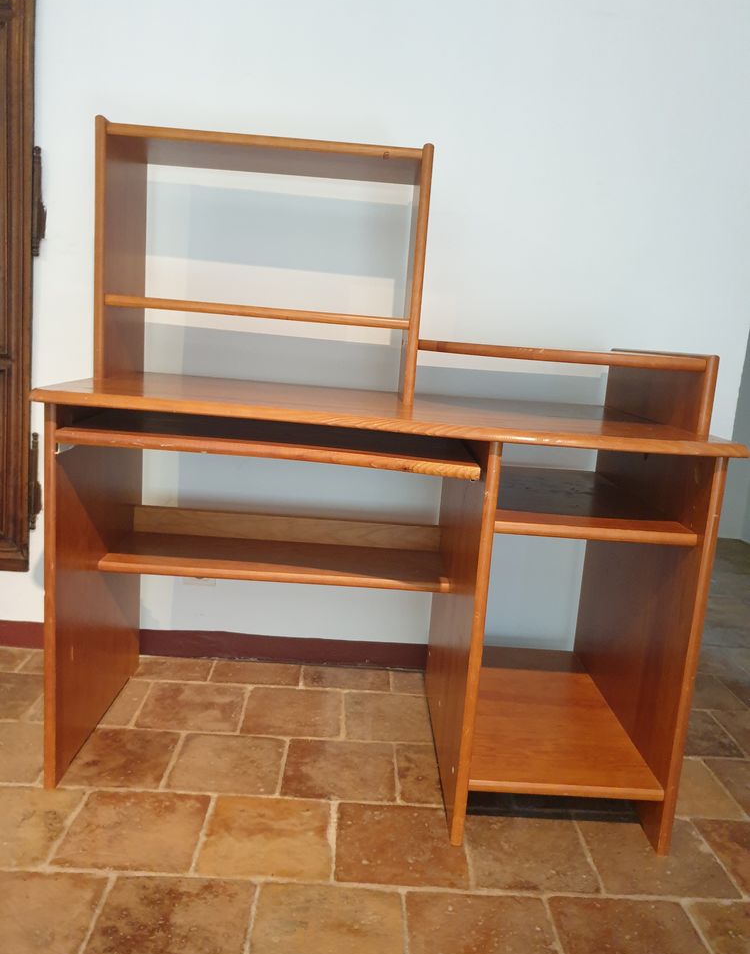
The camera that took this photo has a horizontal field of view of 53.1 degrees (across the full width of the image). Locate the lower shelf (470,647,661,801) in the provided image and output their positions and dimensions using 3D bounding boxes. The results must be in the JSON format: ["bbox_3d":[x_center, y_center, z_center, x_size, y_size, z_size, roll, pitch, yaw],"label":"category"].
[{"bbox_3d":[0.335,0.501,1.623,0.349,0.018,0.604,4,10,-2],"label":"lower shelf"}]

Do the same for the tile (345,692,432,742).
[{"bbox_3d":[0.041,0.571,1.762,0.217,0.020,0.224,4,10,-1],"label":"tile"}]

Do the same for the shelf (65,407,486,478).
[{"bbox_3d":[-0.184,-0.072,1.417,0.704,0.021,0.436,4,10,-1],"label":"shelf"}]

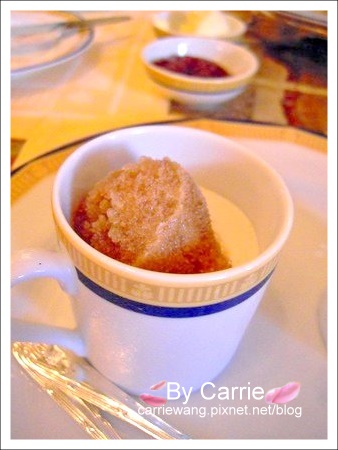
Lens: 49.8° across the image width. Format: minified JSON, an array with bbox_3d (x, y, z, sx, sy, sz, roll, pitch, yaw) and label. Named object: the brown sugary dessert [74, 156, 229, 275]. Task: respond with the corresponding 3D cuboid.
[{"bbox_3d":[-0.004,-0.002,0.110,0.041,0.024,0.036,-6,45,-13],"label":"brown sugary dessert"}]

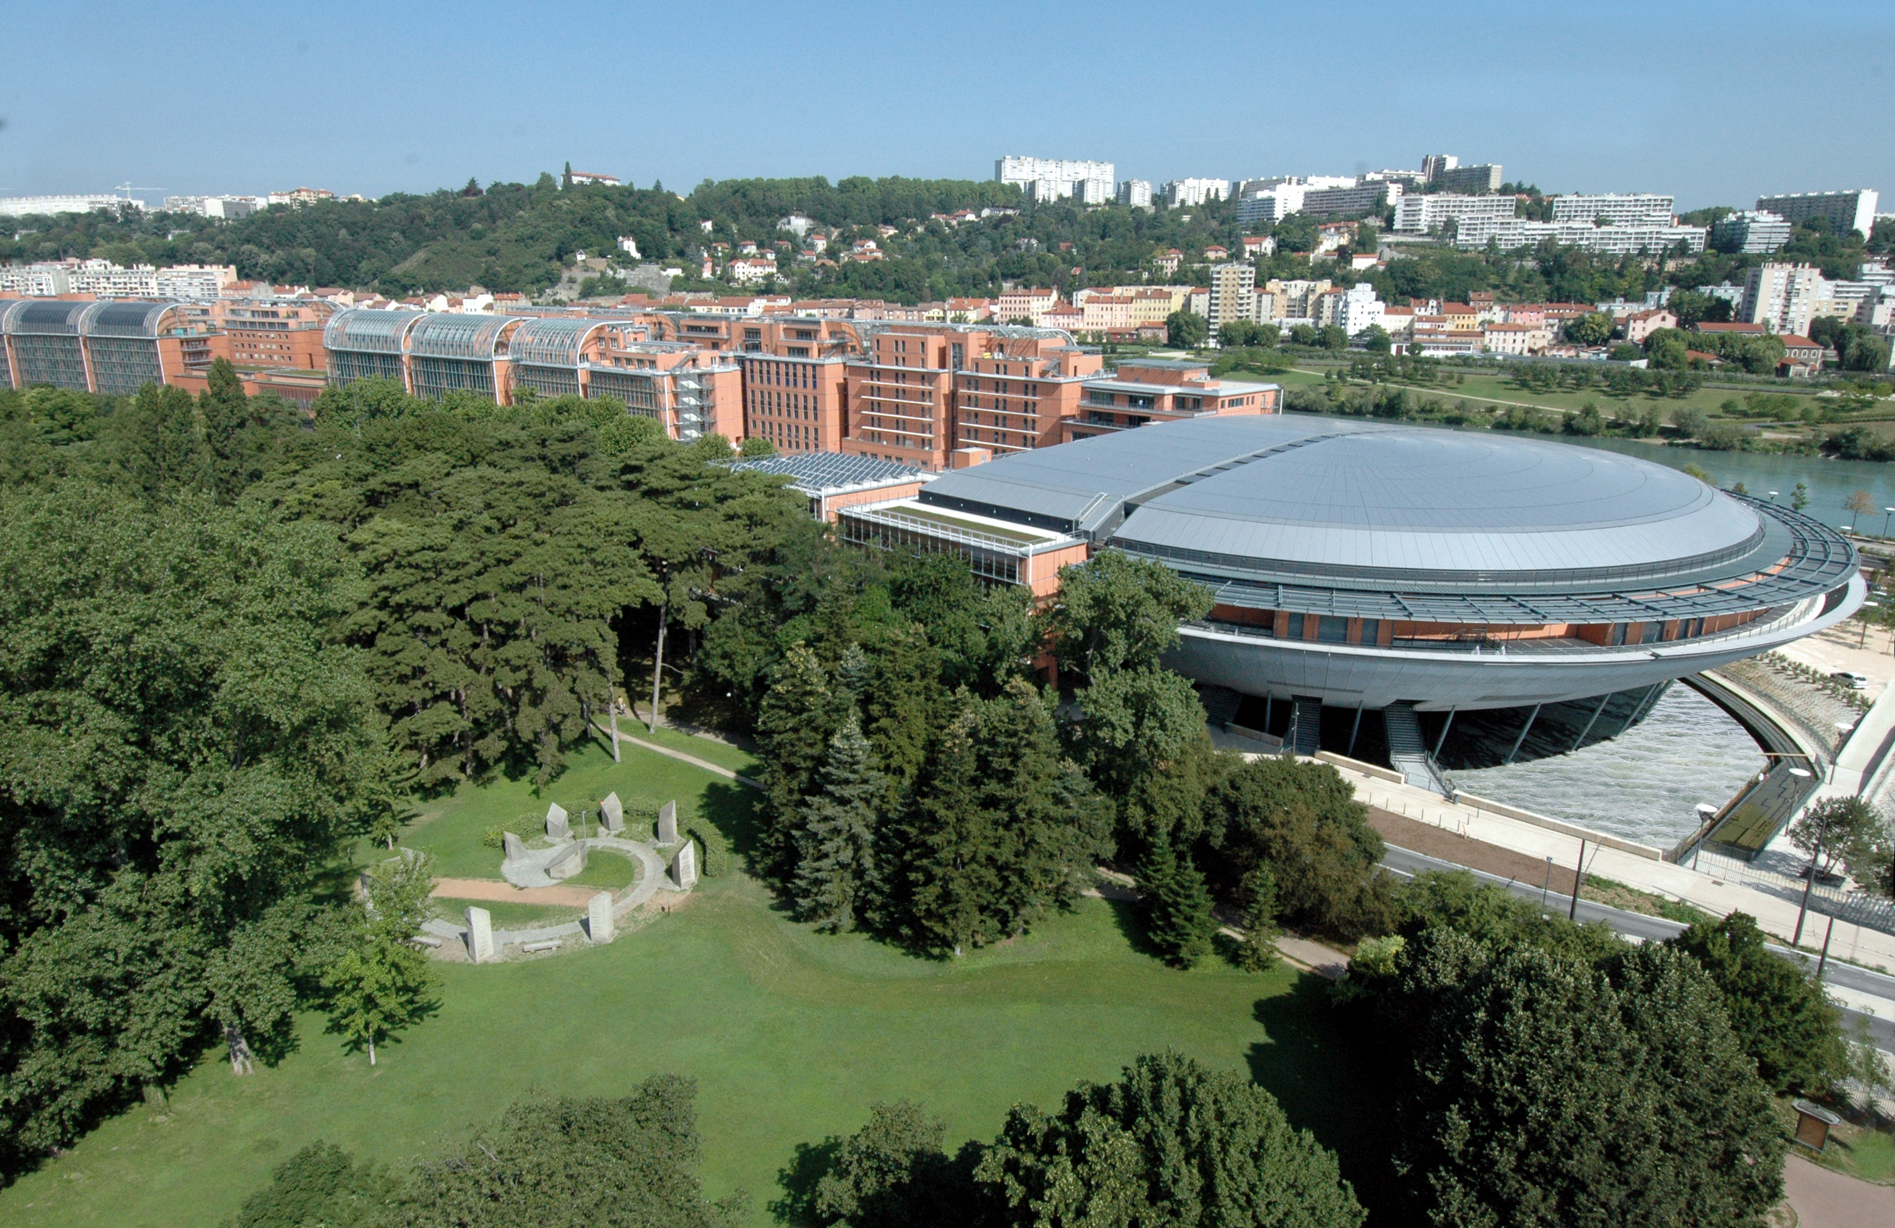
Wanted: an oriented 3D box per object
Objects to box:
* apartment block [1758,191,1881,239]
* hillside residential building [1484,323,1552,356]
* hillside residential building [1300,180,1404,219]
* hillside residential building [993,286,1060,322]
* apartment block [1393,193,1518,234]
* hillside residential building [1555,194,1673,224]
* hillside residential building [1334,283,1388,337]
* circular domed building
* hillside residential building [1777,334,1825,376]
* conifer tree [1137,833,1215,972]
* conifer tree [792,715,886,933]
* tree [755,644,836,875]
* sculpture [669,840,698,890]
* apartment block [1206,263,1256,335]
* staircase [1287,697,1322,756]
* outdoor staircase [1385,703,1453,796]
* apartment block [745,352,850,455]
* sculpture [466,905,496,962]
[{"bbox_3d":[597.520,-272.680,762.000,13.500,32.000,74.000,-2,16,-8],"label":"apartment block"},{"bbox_3d":[246.430,-118.920,478.000,23.500,13.600,11.500,2,16,8],"label":"hillside residential building"},{"bbox_3d":[297.348,-302.613,813.432,14.000,21.000,77.000,-10,20,-28],"label":"hillside residential building"},{"bbox_3d":[43.474,-164.680,595.000,29.000,19.000,11.500,6,17,19],"label":"hillside residential building"},{"bbox_3d":[292.710,-231.350,640.000,63.000,22.000,14.000,2,16,6],"label":"apartment block"},{"bbox_3d":[405.416,-244.986,672.000,67.000,18.500,12.000,3,17,12],"label":"hillside residential building"},{"bbox_3d":[201.360,-147.140,538.000,18.500,26.000,13.500,-1,16,-4],"label":"hillside residential building"},{"bbox_3d":[42.044,-7.942,122.855,93.668,23.235,93.668,6,18,18],"label":"circular domed building"},{"bbox_3d":[360.940,-109.348,467.000,17.500,15.500,11.500,1,17,6],"label":"hillside residential building"},{"bbox_3d":[15.680,19.000,75.000,5.000,9.500,5.000,0,16,0],"label":"conifer tree"},{"bbox_3d":[-6.451,12.276,66.432,5.400,13.300,5.400,0,17,0],"label":"conifer tree"},{"bbox_3d":[-11.450,10.970,84.000,6.600,18.400,6.600,0,16,0],"label":"tree"},{"bbox_3d":[-19.241,17.935,80.161,1.150,3.300,1.900,-12,20,-35],"label":"sculpture"},{"bbox_3d":[134.198,-145.778,522.274,20.000,37.000,14.000,2,17,8],"label":"apartment block"},{"bbox_3d":[33.544,10.443,103.836,2.800,3.600,6.200,6,18,20],"label":"staircase"},{"bbox_3d":[42.385,11.895,99.279,3.100,3.300,13.300,3,17,10],"label":"outdoor staircase"},{"bbox_3d":[-29.920,-44.588,240.637,24.000,23.000,12.000,13,22,37],"label":"apartment block"},{"bbox_3d":[-27.182,18.190,63.963,0.950,3.600,1.150,14,22,38],"label":"sculpture"}]

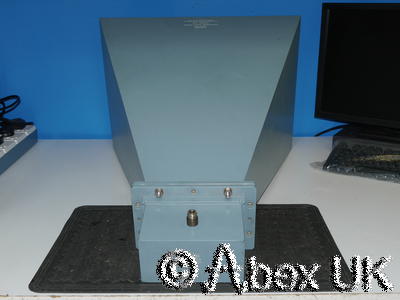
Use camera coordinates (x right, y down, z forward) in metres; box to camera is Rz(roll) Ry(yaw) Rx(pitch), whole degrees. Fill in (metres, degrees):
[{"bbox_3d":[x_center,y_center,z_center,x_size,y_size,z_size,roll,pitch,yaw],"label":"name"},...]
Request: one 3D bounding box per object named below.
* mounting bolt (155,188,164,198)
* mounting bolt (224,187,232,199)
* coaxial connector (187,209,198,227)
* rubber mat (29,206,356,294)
[{"bbox_3d":[-0.066,0.071,0.901,0.014,0.014,0.015,0,26,1],"label":"mounting bolt"},{"bbox_3d":[0.046,0.070,0.897,0.014,0.014,0.016,0,26,1],"label":"mounting bolt"},{"bbox_3d":[-0.011,0.104,0.849,0.018,0.021,0.018,0,26,1],"label":"coaxial connector"},{"bbox_3d":[-0.009,0.152,0.924,0.469,0.006,0.311,0,16,1],"label":"rubber mat"}]

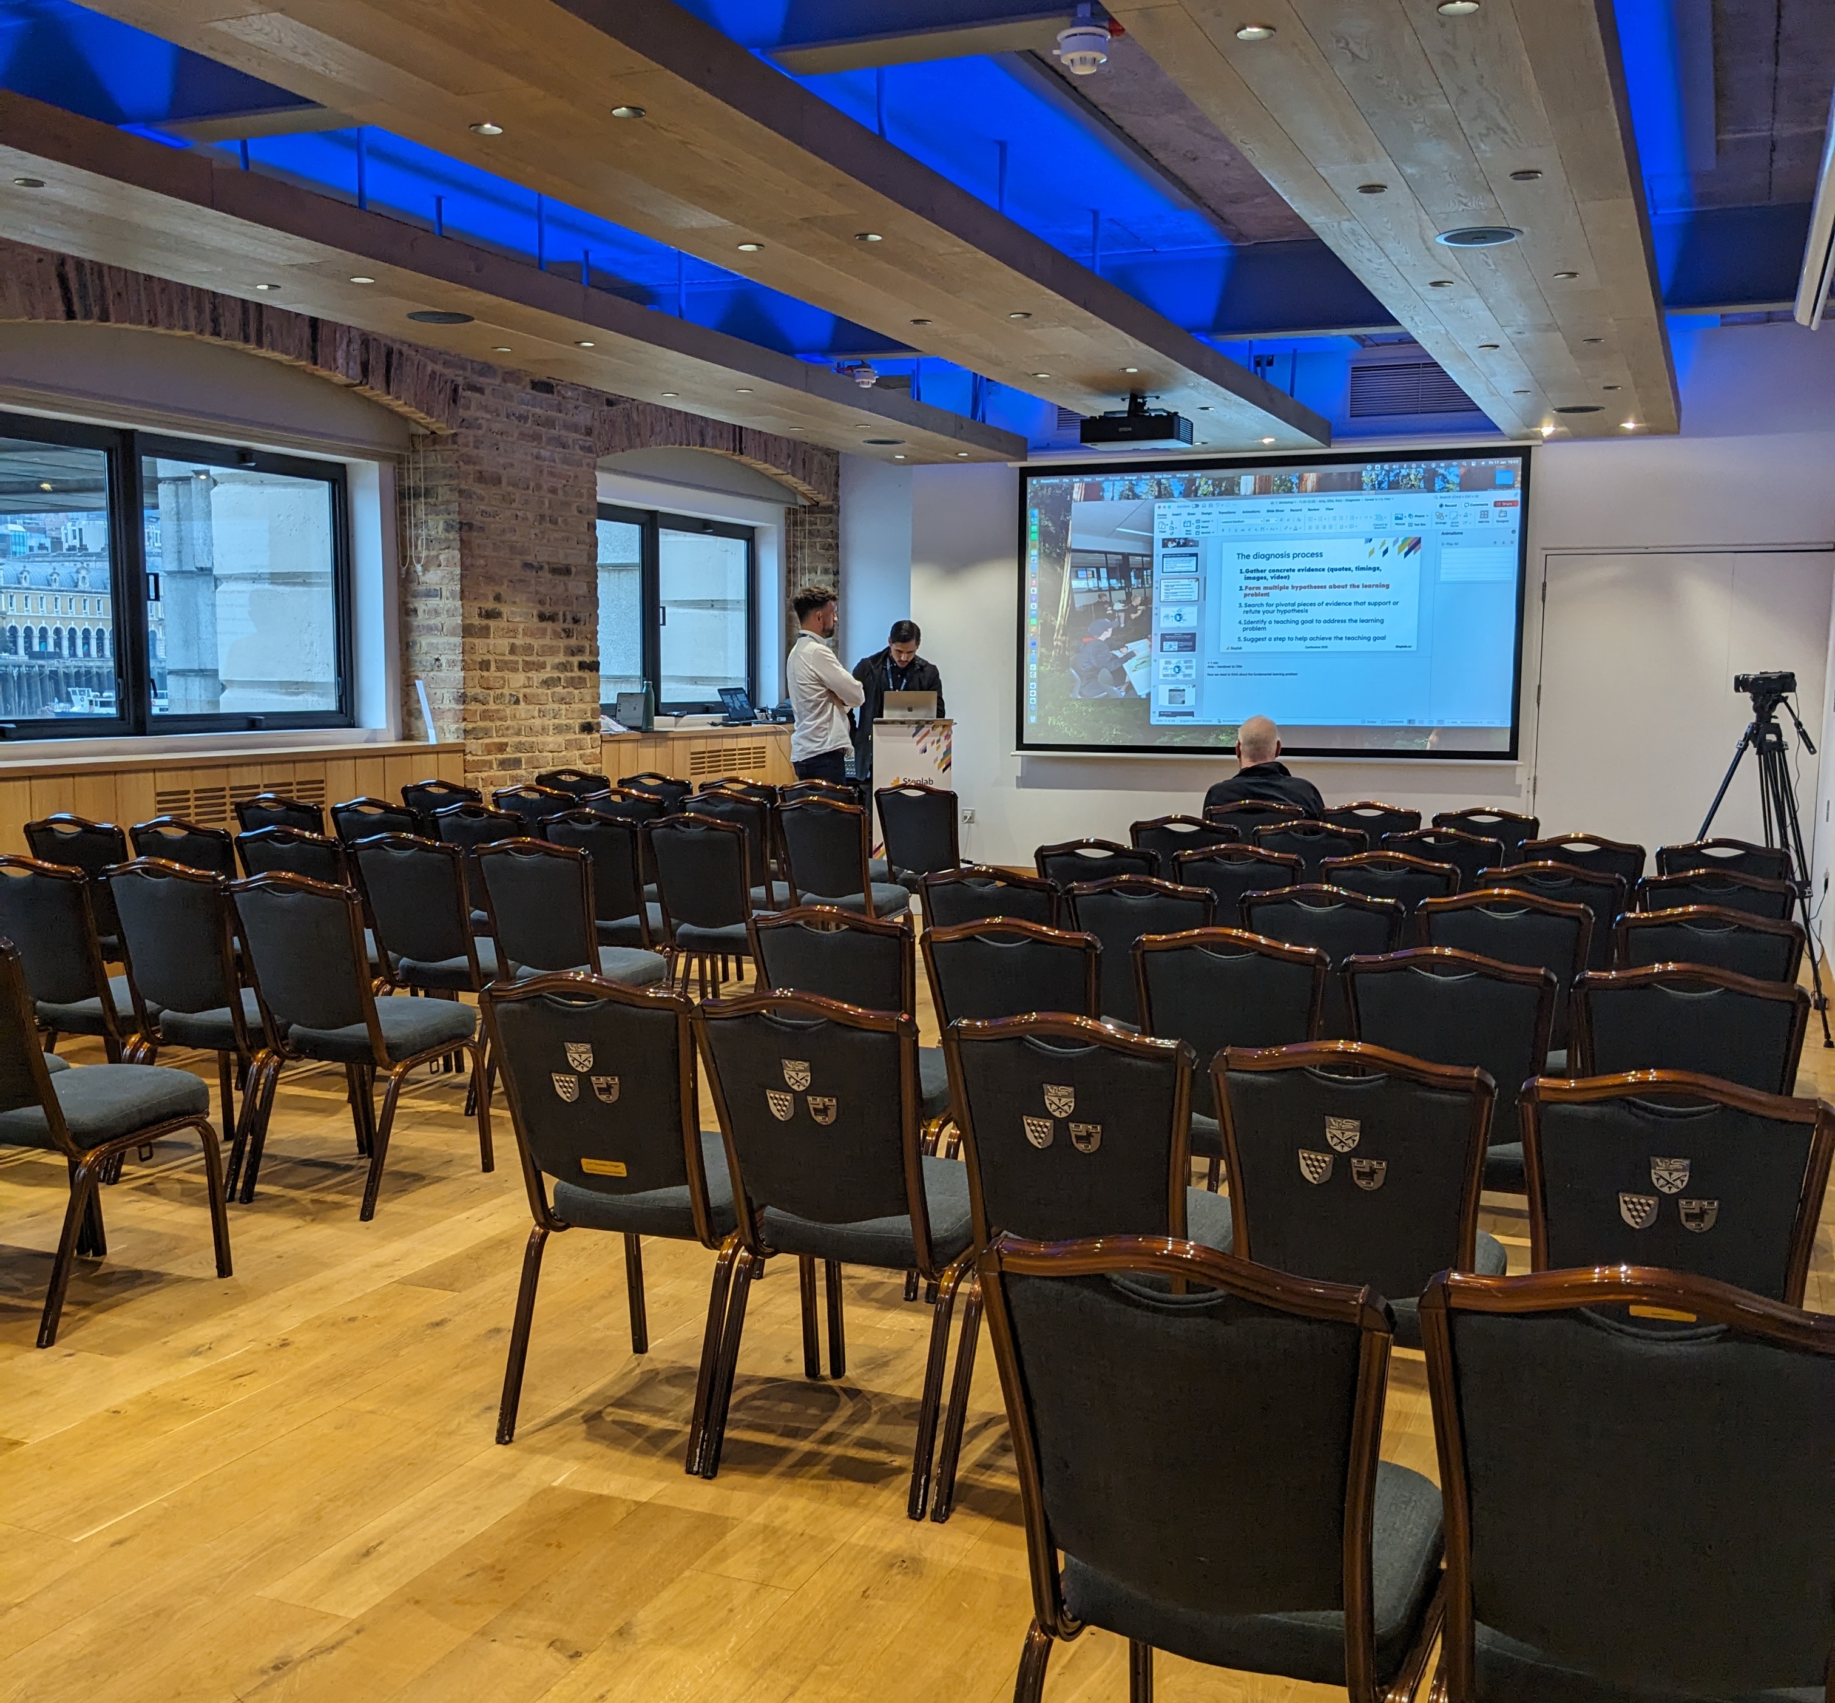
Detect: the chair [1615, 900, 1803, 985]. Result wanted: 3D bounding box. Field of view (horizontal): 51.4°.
[{"bbox_3d":[1.952,0.550,4.767,0.434,0.897,0.575,3,6,22],"label":"chair"}]

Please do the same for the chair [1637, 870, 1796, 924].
[{"bbox_3d":[2.379,0.494,5.748,0.439,0.941,0.604,3,6,21],"label":"chair"}]

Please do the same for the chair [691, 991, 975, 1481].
[{"bbox_3d":[-0.092,0.675,3.611,0.439,0.941,0.604,3,6,23],"label":"chair"}]

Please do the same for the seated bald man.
[{"bbox_3d":[1.550,0.025,8.238,0.536,1.248,0.799,3,6,25],"label":"seated bald man"}]

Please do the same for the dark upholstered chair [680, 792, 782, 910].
[{"bbox_3d":[-0.752,0.170,8.694,0.439,0.941,0.604,3,6,21],"label":"dark upholstered chair"}]

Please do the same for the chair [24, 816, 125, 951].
[{"bbox_3d":[-2.888,0.310,7.021,0.439,0.941,0.604,2,6,18],"label":"chair"}]

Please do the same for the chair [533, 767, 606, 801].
[{"bbox_3d":[-1.635,0.018,9.839,0.439,0.902,0.584,3,6,22],"label":"chair"}]

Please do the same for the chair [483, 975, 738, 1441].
[{"bbox_3d":[-0.488,0.628,3.615,0.439,0.902,0.584,3,6,22],"label":"chair"}]

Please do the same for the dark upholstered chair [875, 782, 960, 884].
[{"bbox_3d":[0.093,0.106,9.131,0.439,0.902,0.584,3,6,23],"label":"dark upholstered chair"}]

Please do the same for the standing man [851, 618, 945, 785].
[{"bbox_3d":[-0.110,-0.544,11.551,0.540,1.730,0.420,2,6,9],"label":"standing man"}]

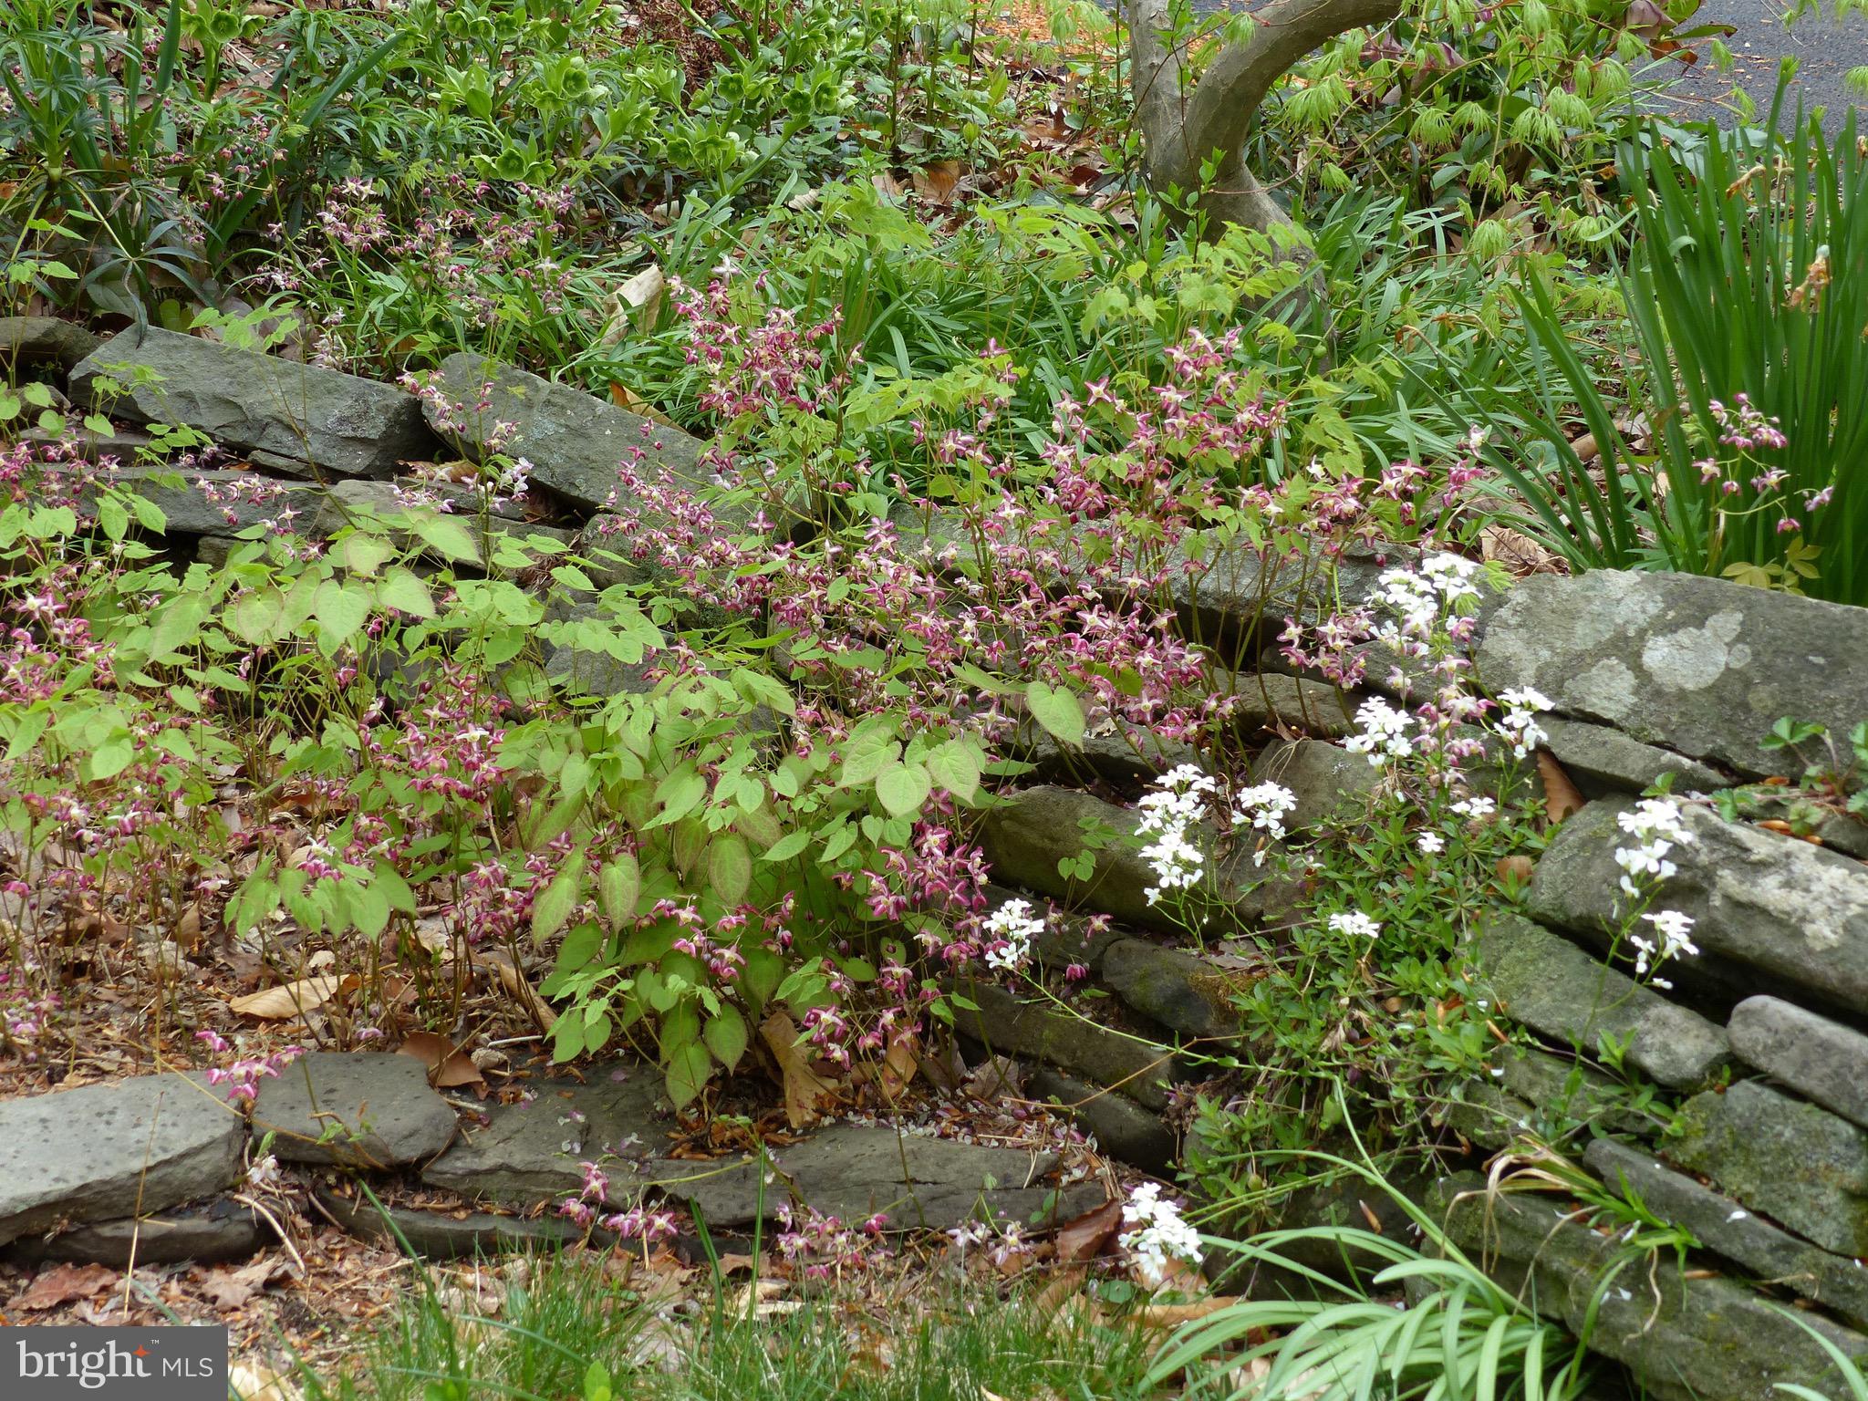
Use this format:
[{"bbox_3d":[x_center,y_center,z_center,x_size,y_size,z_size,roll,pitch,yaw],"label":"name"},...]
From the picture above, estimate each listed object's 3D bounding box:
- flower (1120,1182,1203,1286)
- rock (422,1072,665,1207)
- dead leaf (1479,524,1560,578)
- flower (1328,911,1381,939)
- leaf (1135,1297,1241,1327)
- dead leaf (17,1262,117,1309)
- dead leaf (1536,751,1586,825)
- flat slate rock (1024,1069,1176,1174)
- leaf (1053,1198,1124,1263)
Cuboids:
[{"bbox_3d":[0.185,0.436,2.600,0.062,0.070,0.050,5,36,14],"label":"flower"},{"bbox_3d":[-0.338,0.380,2.760,0.200,0.040,0.170,-2,20,-5],"label":"rock"},{"bbox_3d":[0.473,-0.121,2.575,0.064,0.034,0.051,0,22,0],"label":"dead leaf"},{"bbox_3d":[0.317,0.169,2.400,0.041,0.018,0.031,0,22,0],"label":"flower"},{"bbox_3d":[0.209,0.500,2.600,0.088,0.018,0.040,0,30,0],"label":"leaf"},{"bbox_3d":[-0.652,0.441,2.400,0.070,0.017,0.043,-10,24,-23],"label":"dead leaf"},{"bbox_3d":[0.451,0.063,2.297,0.038,0.051,0.031,8,23,18],"label":"dead leaf"},{"bbox_3d":[0.139,0.330,2.534,0.129,0.051,0.098,17,28,37],"label":"flat slate rock"},{"bbox_3d":[0.117,0.401,2.410,0.051,0.043,0.036,-8,23,-18],"label":"leaf"}]

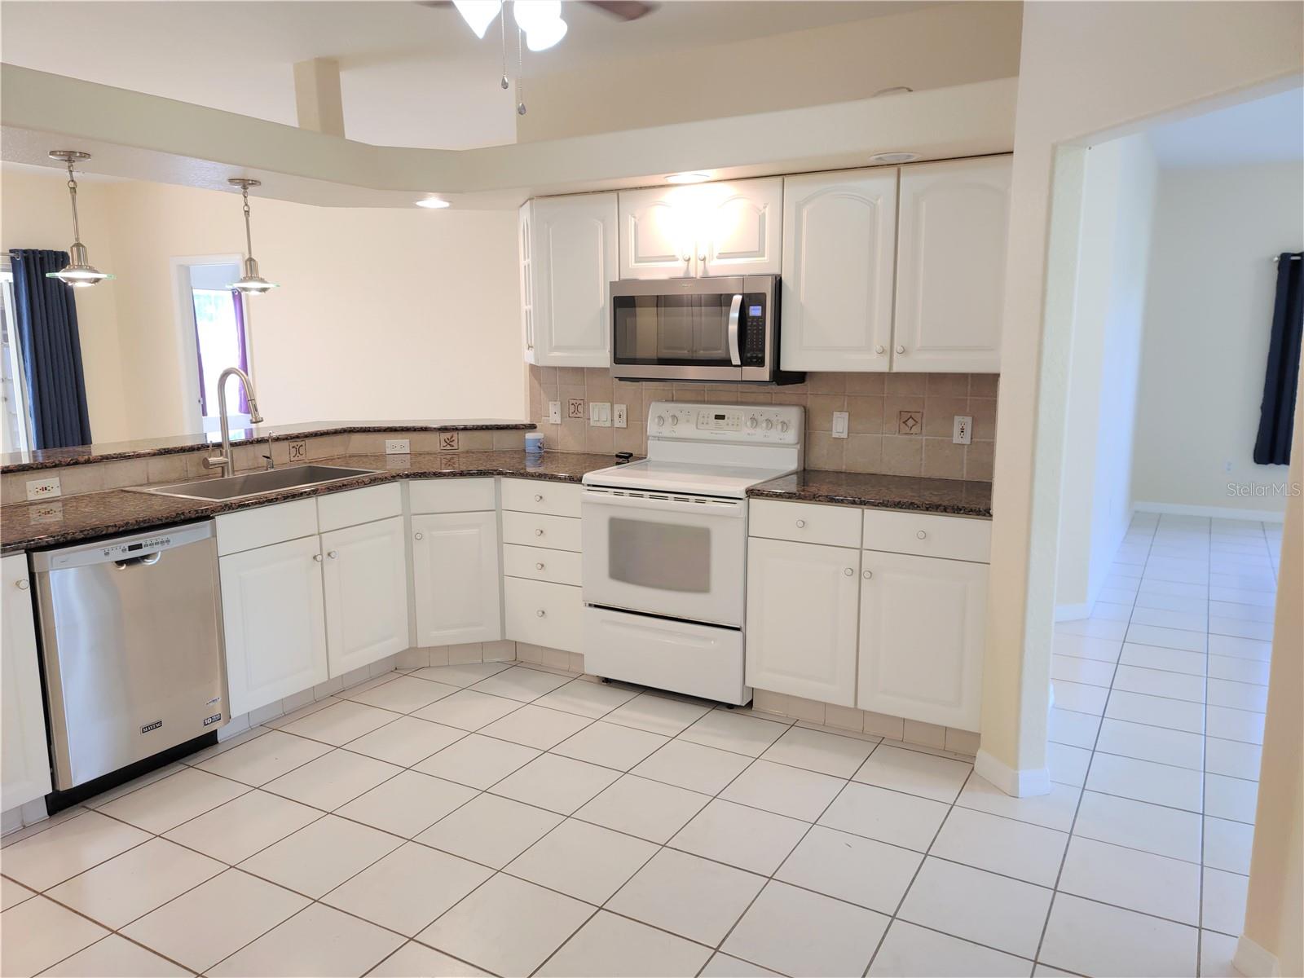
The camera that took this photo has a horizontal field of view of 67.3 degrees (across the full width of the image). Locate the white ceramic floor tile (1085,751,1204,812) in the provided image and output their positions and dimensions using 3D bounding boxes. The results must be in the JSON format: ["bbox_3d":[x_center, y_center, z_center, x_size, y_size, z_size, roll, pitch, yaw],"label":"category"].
[{"bbox_3d":[1.689,1.004,3.354,0.341,0.010,0.341,6,11,30],"label":"white ceramic floor tile"}]

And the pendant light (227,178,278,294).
[{"bbox_3d":[-1.678,-1.046,4.080,0.205,0.452,0.205,5,11,29],"label":"pendant light"}]

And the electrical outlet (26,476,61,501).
[{"bbox_3d":[-2.200,0.001,3.543,0.008,0.070,0.115,5,11,30],"label":"electrical outlet"}]

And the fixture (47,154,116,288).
[{"bbox_3d":[-2.018,-0.946,3.440,0.205,0.452,0.205,5,11,29],"label":"fixture"}]

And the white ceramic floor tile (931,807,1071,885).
[{"bbox_3d":[1.034,1.060,2.907,0.338,0.010,0.338,5,11,30],"label":"white ceramic floor tile"}]

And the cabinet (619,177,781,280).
[{"bbox_3d":[0.266,-1.071,4.125,0.752,0.370,0.330,5,11,30],"label":"cabinet"}]

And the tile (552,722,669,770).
[{"bbox_3d":[-0.151,0.954,3.631,0.341,0.010,0.341,6,11,30],"label":"tile"}]

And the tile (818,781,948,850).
[{"bbox_3d":[0.737,1.030,3.085,0.338,0.010,0.338,5,11,30],"label":"tile"}]

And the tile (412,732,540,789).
[{"bbox_3d":[-0.623,0.980,3.533,0.340,0.012,0.340,5,11,29],"label":"tile"}]

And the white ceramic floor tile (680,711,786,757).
[{"bbox_3d":[0.316,0.936,3.745,0.341,0.010,0.341,6,11,30],"label":"white ceramic floor tile"}]

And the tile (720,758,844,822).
[{"bbox_3d":[0.446,1.016,3.313,0.340,0.012,0.340,5,11,29],"label":"tile"}]

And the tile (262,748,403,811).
[{"bbox_3d":[-1.099,1.007,3.390,0.343,0.010,0.343,6,11,29],"label":"tile"}]

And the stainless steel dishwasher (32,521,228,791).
[{"bbox_3d":[-1.952,0.535,3.396,0.600,0.820,0.605,6,11,29],"label":"stainless steel dishwasher"}]

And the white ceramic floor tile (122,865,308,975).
[{"bbox_3d":[-1.156,1.143,2.611,0.343,0.010,0.343,6,11,29],"label":"white ceramic floor tile"}]

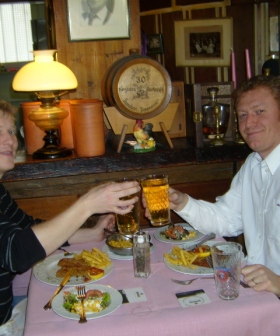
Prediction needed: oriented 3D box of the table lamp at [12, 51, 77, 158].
[{"bbox_3d":[-0.393,-0.280,1.955,0.277,0.432,0.277,-4,13,-8],"label":"table lamp"}]

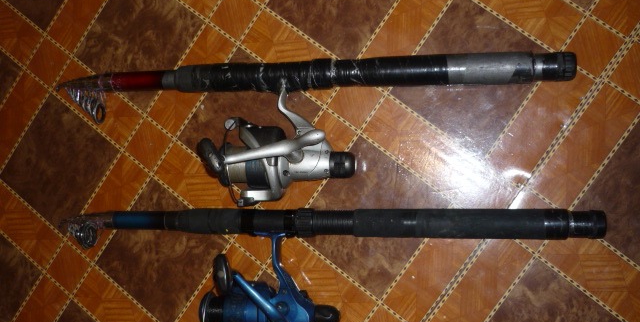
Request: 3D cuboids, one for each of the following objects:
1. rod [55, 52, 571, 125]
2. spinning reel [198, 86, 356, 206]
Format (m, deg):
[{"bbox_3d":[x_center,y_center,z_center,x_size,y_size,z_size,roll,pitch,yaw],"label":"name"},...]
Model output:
[{"bbox_3d":[-0.036,-0.074,0.641,0.571,0.037,0.065,0,89,14],"label":"rod"},{"bbox_3d":[-0.037,-0.019,0.602,0.140,0.110,0.132,0,89,14],"label":"spinning reel"}]

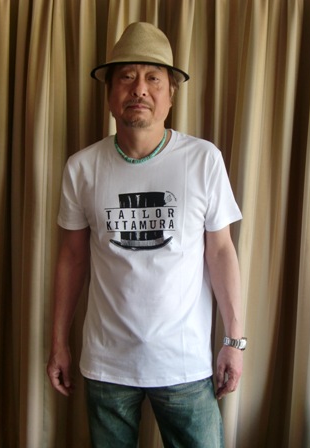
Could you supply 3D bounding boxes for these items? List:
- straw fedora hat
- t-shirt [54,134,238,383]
[{"bbox_3d":[-0.037,-0.453,1.550,0.255,0.142,0.280,2,0,6],"label":"straw fedora hat"},{"bbox_3d":[-0.015,0.078,1.575,0.485,0.645,0.265,3,3,5],"label":"t-shirt"}]

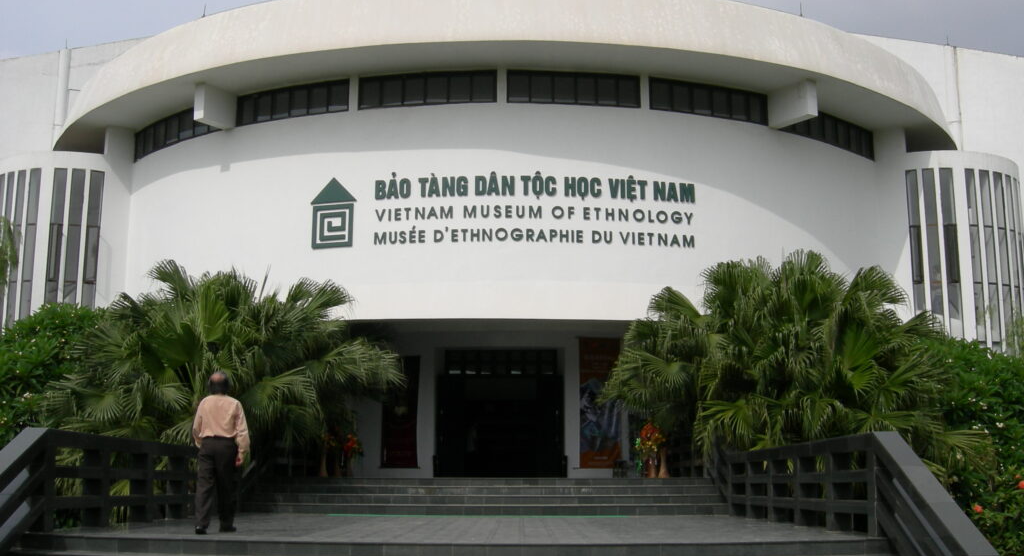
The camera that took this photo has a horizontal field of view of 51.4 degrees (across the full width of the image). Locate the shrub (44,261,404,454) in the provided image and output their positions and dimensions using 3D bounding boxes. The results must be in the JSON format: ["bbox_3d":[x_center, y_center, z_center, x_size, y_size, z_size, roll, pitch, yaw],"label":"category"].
[{"bbox_3d":[-3.974,1.545,14.770,4.854,3.649,4.000,0,-11,0],"label":"shrub"}]

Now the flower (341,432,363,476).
[{"bbox_3d":[-3.004,3.302,19.933,0.412,0.813,0.420,0,-11,0],"label":"flower"}]

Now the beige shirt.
[{"bbox_3d":[-3.044,1.544,11.157,0.608,0.644,0.340,0,-11,2],"label":"beige shirt"}]

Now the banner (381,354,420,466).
[{"bbox_3d":[-2.264,2.726,21.671,0.804,2.265,0.050,0,-11,0],"label":"banner"}]

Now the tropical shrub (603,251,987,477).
[{"bbox_3d":[3.782,1.433,14.282,5.003,3.686,4.000,0,-11,0],"label":"tropical shrub"}]

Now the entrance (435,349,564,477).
[{"bbox_3d":[-0.257,2.748,21.870,2.670,2.613,0.400,0,-11,0],"label":"entrance"}]

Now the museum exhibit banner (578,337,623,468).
[{"bbox_3d":[1.809,2.523,21.709,0.887,2.679,0.050,0,-11,0],"label":"museum exhibit banner"}]

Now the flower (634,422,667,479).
[{"bbox_3d":[2.530,3.149,19.454,0.585,1.010,0.550,0,-11,0],"label":"flower"}]

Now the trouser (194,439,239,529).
[{"bbox_3d":[-3.071,2.123,11.048,0.446,0.947,0.360,0,-11,2],"label":"trouser"}]

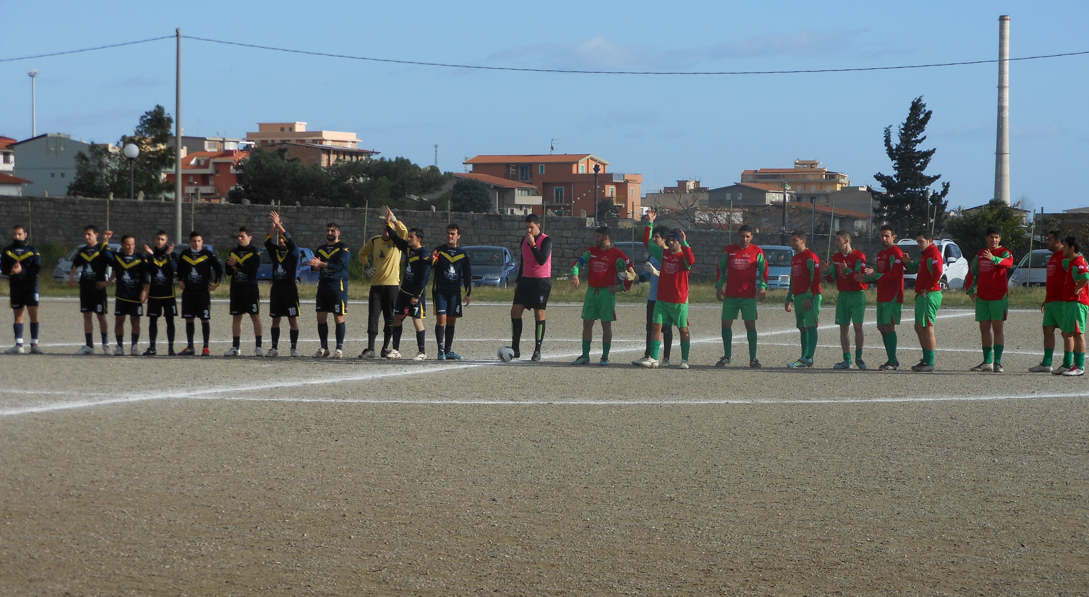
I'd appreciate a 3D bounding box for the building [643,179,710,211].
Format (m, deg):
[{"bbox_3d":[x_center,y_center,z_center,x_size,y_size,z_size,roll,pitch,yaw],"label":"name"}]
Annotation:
[{"bbox_3d":[27.169,-18.753,630.100,13.500,11.000,11.000,1,1,24],"label":"building"}]

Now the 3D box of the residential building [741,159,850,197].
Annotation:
[{"bbox_3d":[63.600,-28.100,780.000,26.500,14.500,12.500,0,1,8],"label":"residential building"}]

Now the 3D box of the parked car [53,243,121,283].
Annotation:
[{"bbox_3d":[-13.722,-0.957,95.513,1.690,1.460,3.950,1,1,12],"label":"parked car"}]

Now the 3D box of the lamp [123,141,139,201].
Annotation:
[{"bbox_3d":[-13.868,-2.927,103.542,0.520,4.600,0.520,0,1,0],"label":"lamp"}]

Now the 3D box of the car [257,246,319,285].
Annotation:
[{"bbox_3d":[-7.719,-0.772,91.513,1.680,1.460,3.900,1,1,14],"label":"car"}]

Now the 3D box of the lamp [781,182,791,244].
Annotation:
[{"bbox_3d":[10.930,-3.120,140.000,0.330,4.300,0.330,0,1,0],"label":"lamp"}]

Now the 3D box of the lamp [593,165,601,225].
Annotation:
[{"bbox_3d":[2.274,-3.424,135.046,0.330,5.000,0.330,0,1,0],"label":"lamp"}]

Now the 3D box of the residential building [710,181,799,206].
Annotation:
[{"bbox_3d":[38.600,-17.700,572.000,12.000,7.700,12.000,1,1,27],"label":"residential building"}]

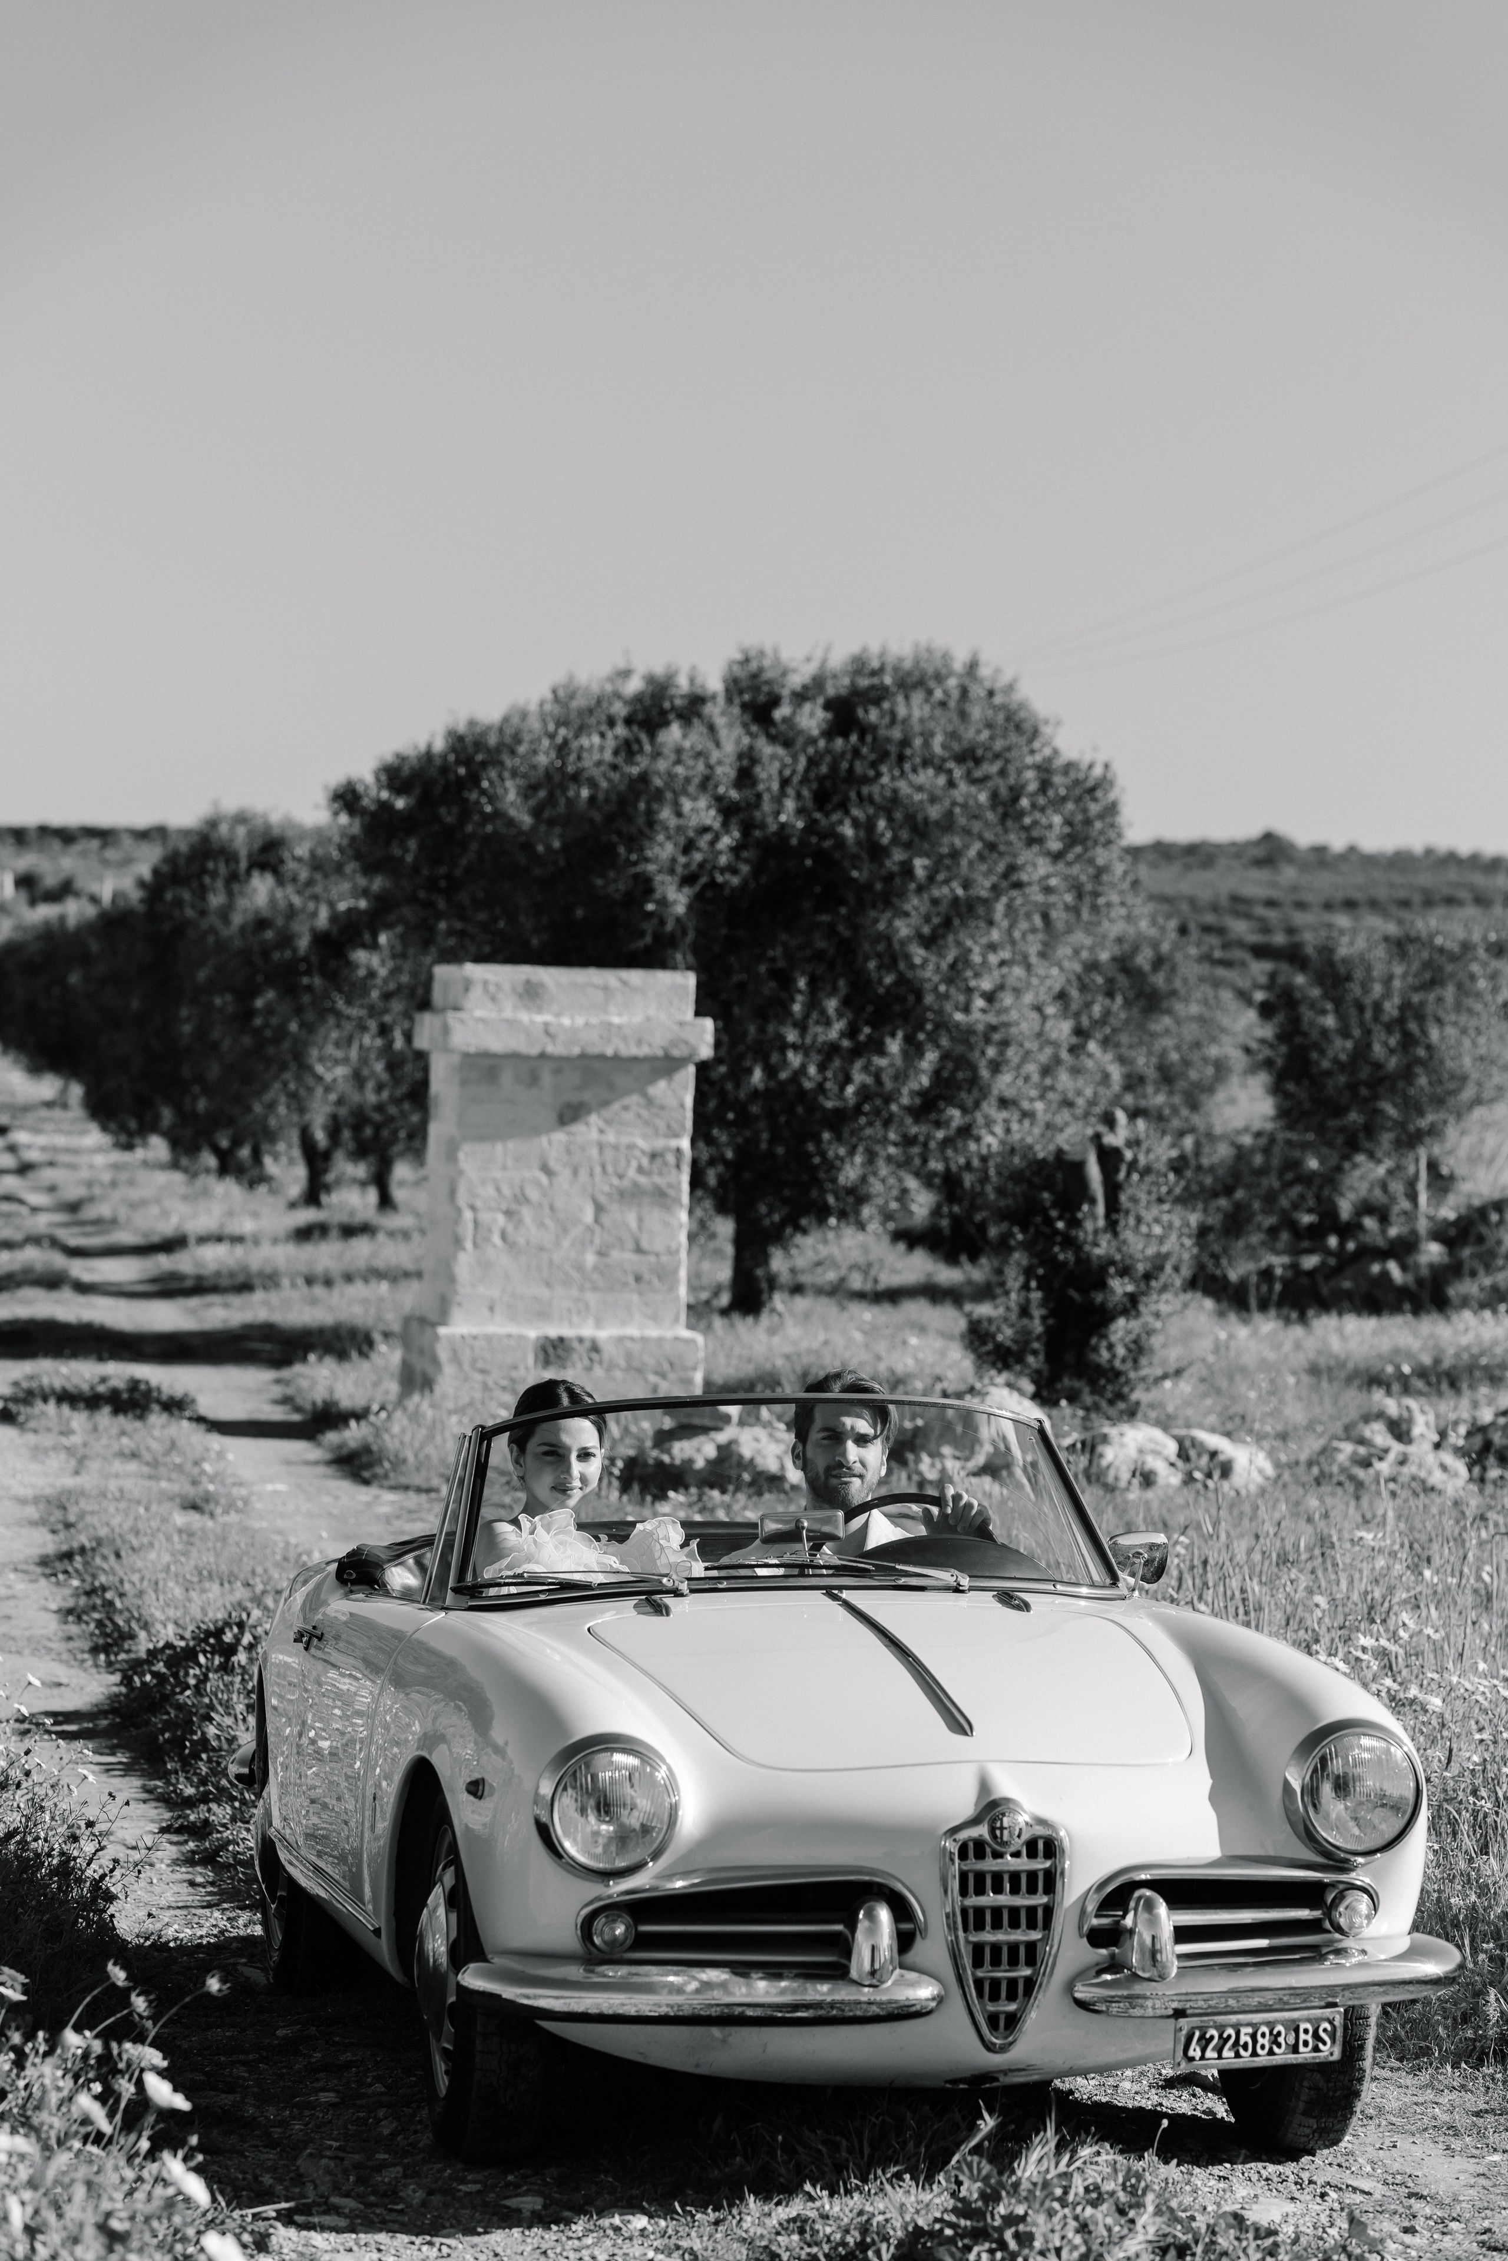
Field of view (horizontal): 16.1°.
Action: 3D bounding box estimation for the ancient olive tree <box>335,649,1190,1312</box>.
[{"bbox_3d":[0.060,-1.033,36.500,5.800,4.550,5.500,1,0,0],"label":"ancient olive tree"}]

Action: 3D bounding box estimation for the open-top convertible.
[{"bbox_3d":[-0.019,1.022,9.476,1.560,1.210,3.870,1,-2,-12],"label":"open-top convertible"}]

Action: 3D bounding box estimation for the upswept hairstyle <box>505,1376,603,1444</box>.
[{"bbox_3d":[-0.364,0.524,9.860,0.178,0.160,0.210,1,0,-16],"label":"upswept hairstyle"}]

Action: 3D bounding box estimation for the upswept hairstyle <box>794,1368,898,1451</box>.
[{"bbox_3d":[0.171,0.528,10.000,0.190,0.165,0.220,1,0,-6],"label":"upswept hairstyle"}]

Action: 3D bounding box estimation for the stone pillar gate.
[{"bbox_3d":[-0.963,0.273,26.200,1.280,2.150,1.150,1,0,-12],"label":"stone pillar gate"}]

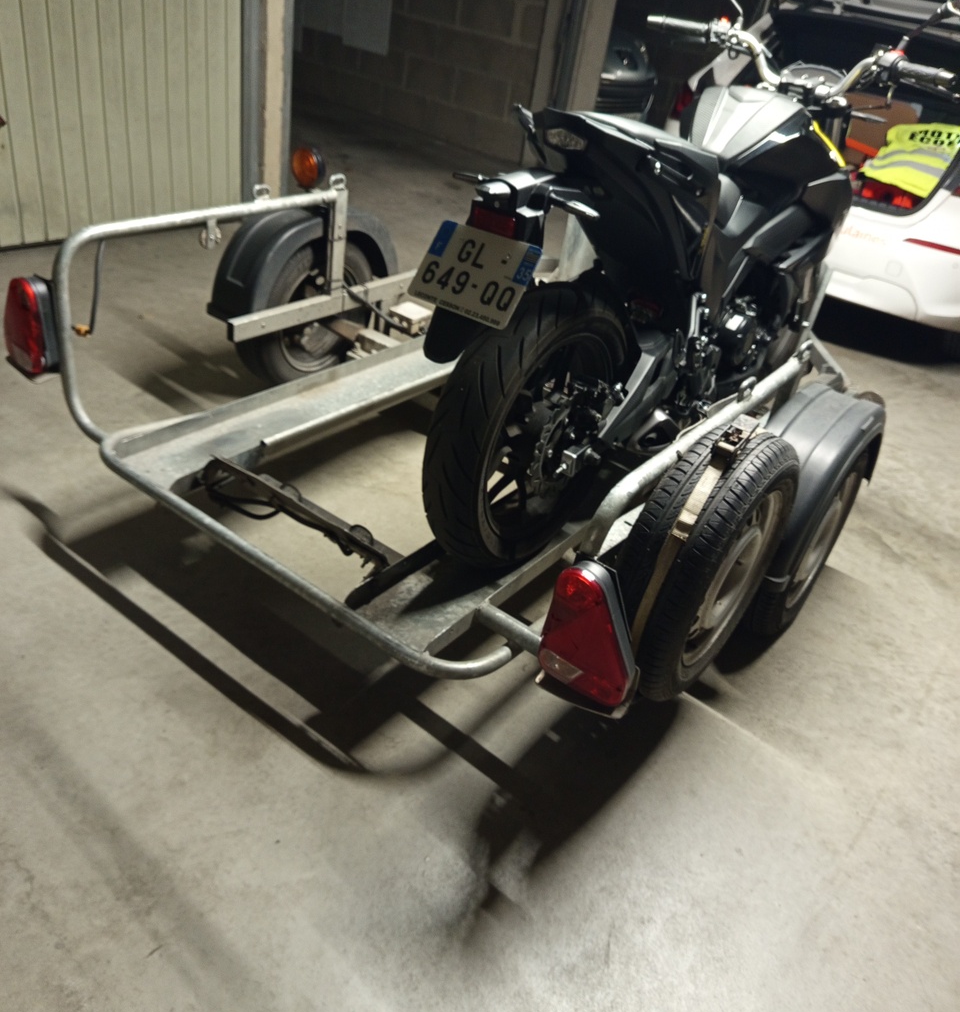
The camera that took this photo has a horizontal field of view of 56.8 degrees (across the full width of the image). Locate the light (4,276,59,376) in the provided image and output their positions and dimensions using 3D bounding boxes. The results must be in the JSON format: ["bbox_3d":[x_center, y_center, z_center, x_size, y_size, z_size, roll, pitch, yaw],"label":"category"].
[{"bbox_3d":[-1.042,-0.436,2.054,0.145,0.220,0.060,27,36,26],"label":"light"}]

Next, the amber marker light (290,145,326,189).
[{"bbox_3d":[-0.496,-0.984,2.574,0.107,0.115,0.058,27,36,26],"label":"amber marker light"}]

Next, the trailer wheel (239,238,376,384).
[{"bbox_3d":[-0.559,-0.632,2.910,0.152,0.540,0.540,27,36,26],"label":"trailer wheel"}]

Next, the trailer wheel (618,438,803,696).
[{"bbox_3d":[0.427,0.104,1.700,0.158,0.545,0.545,27,36,26],"label":"trailer wheel"}]

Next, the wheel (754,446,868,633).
[{"bbox_3d":[0.777,0.057,2.172,0.152,0.540,0.540,27,36,26],"label":"wheel"}]

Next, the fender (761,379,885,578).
[{"bbox_3d":[0.796,-0.102,2.069,0.190,0.300,0.700,27,36,26],"label":"fender"}]

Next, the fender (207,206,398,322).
[{"bbox_3d":[-0.533,-0.787,2.803,0.190,0.300,0.700,27,36,26],"label":"fender"}]

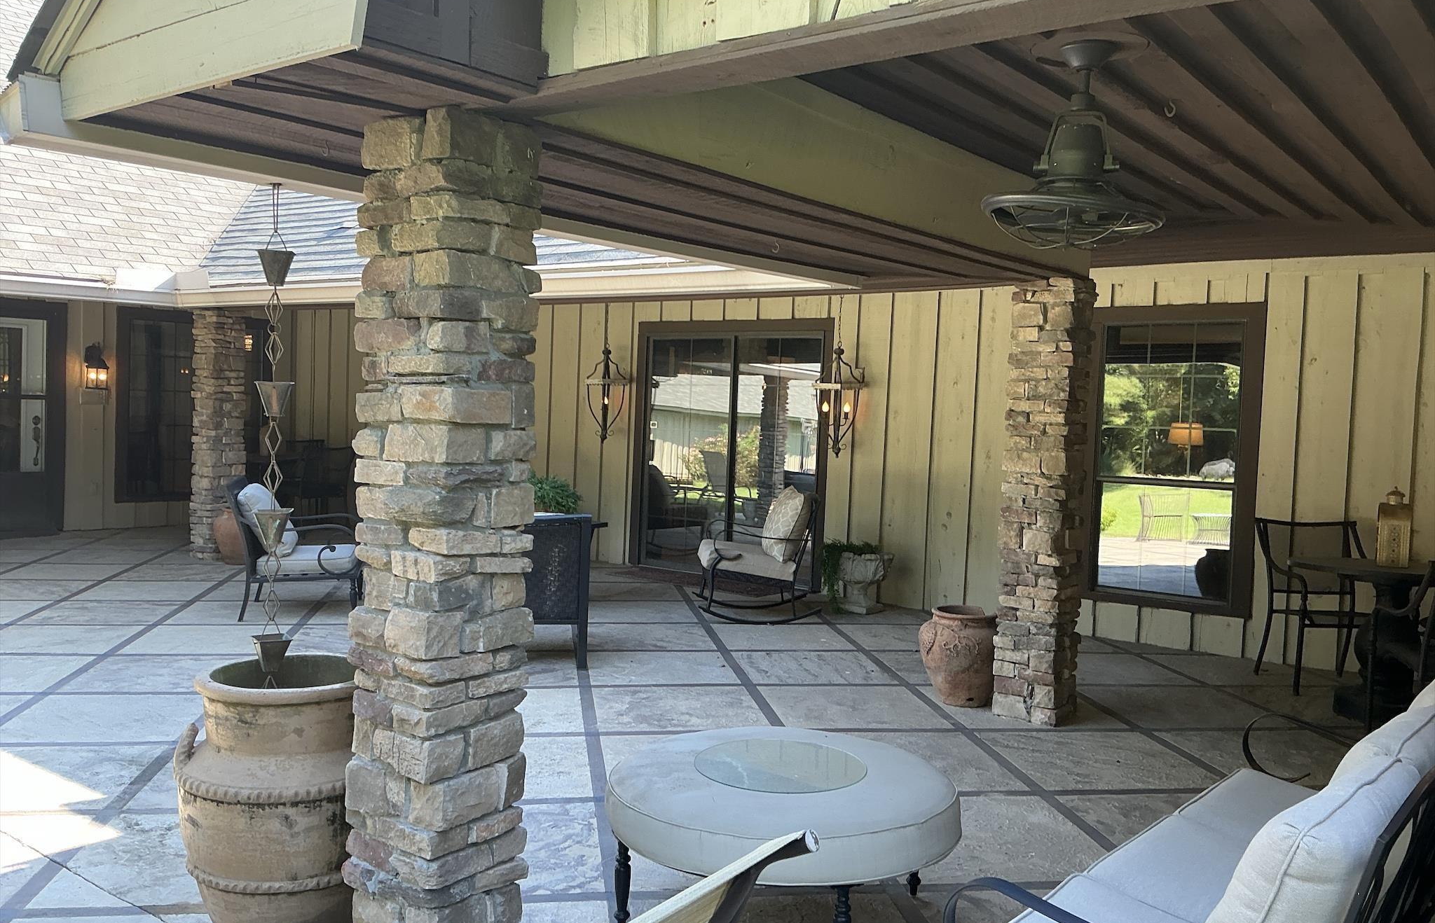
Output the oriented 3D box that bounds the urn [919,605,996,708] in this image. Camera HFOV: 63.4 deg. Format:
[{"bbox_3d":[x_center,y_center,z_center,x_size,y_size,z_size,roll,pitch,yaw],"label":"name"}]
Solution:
[{"bbox_3d":[1.302,1.008,6.034,0.485,0.470,0.485,3,3,13],"label":"urn"}]

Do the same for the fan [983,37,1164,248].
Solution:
[{"bbox_3d":[0.976,-0.841,3.109,0.485,0.527,0.485,3,3,17],"label":"fan"}]

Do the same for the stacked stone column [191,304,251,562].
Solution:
[{"bbox_3d":[-4.284,-0.242,10.022,0.335,2.139,0.335,4,4,36],"label":"stacked stone column"}]

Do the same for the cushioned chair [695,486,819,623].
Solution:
[{"bbox_3d":[0.277,0.628,8.153,0.870,0.914,0.650,1,3,-6],"label":"cushioned chair"}]

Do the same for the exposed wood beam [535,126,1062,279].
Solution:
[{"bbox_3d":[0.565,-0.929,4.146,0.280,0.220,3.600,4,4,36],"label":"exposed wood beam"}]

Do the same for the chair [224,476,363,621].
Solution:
[{"bbox_3d":[-2.815,0.555,7.818,0.840,0.899,0.760,1,3,-14],"label":"chair"}]

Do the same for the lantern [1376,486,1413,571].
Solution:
[{"bbox_3d":[3.655,0.353,6.263,0.160,0.423,0.150,4,4,30],"label":"lantern"}]

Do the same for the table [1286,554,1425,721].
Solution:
[{"bbox_3d":[3.585,0.935,6.227,1.000,0.739,1.000,4,4,30],"label":"table"}]

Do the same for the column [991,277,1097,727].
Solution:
[{"bbox_3d":[1.624,0.196,5.750,0.325,2.144,0.325,4,4,36],"label":"column"}]

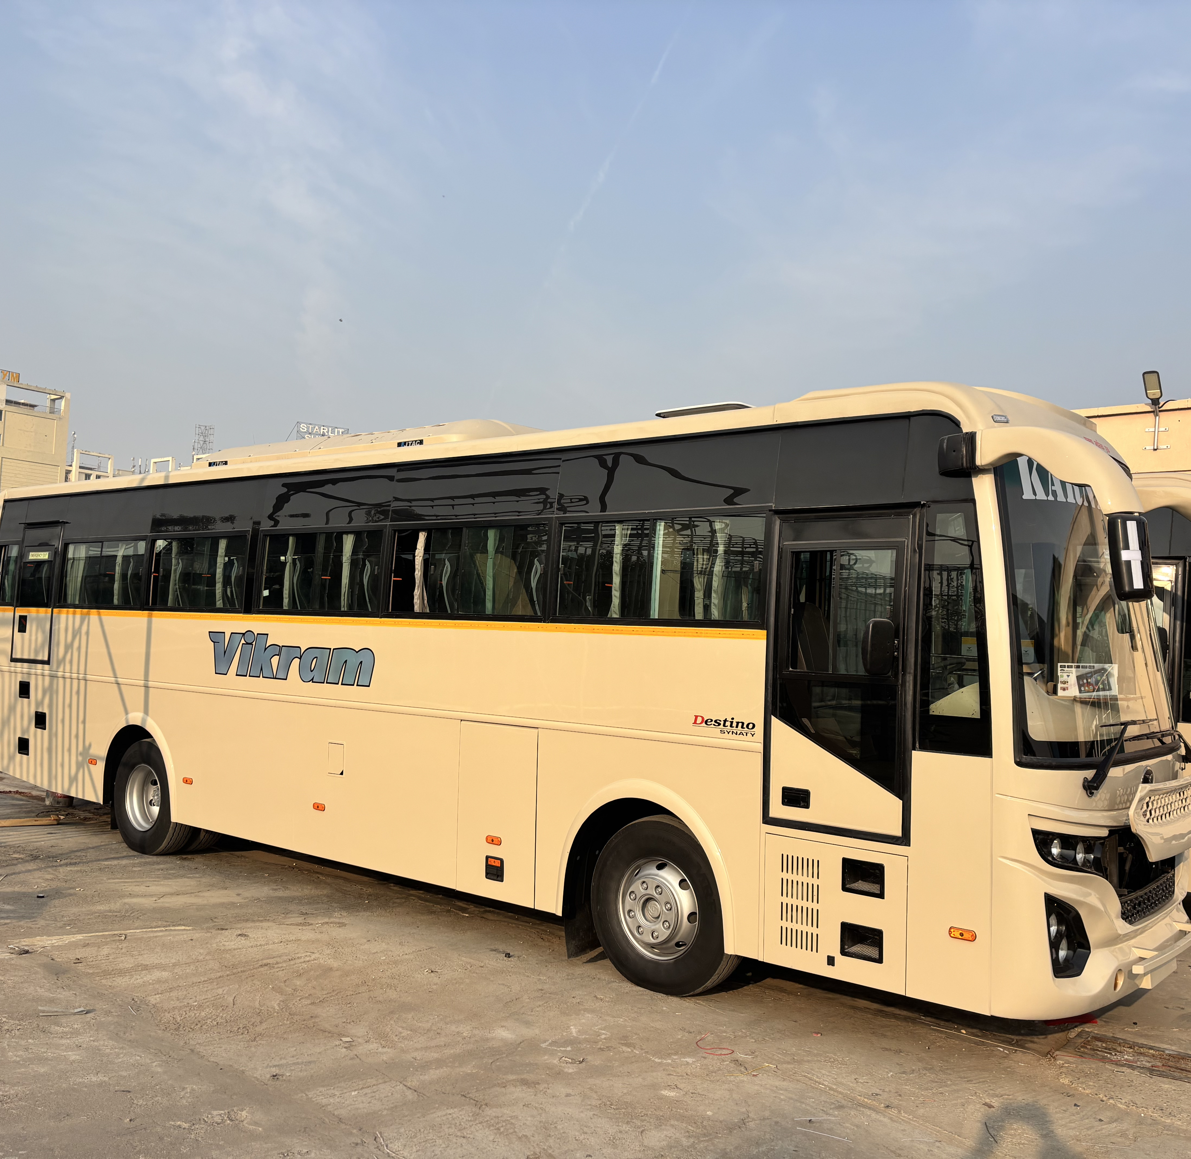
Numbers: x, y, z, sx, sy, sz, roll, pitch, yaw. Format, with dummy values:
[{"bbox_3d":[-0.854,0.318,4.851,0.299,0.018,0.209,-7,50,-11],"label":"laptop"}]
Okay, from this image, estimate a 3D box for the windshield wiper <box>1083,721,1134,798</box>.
[{"bbox_3d":[2.636,0.929,5.962,0.120,0.330,0.700,0,-4,39],"label":"windshield wiper"}]

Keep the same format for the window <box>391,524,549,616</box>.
[{"bbox_3d":[-0.875,-0.056,7.780,1.485,0.591,0.050,0,-6,39],"label":"window"}]

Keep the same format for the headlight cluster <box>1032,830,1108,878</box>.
[{"bbox_3d":[2.287,1.306,5.570,0.600,0.235,0.160,3,-2,-39],"label":"headlight cluster"}]

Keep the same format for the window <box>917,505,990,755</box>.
[{"bbox_3d":[1.880,0.252,6.056,0.389,1.300,0.040,0,-4,39],"label":"window"}]

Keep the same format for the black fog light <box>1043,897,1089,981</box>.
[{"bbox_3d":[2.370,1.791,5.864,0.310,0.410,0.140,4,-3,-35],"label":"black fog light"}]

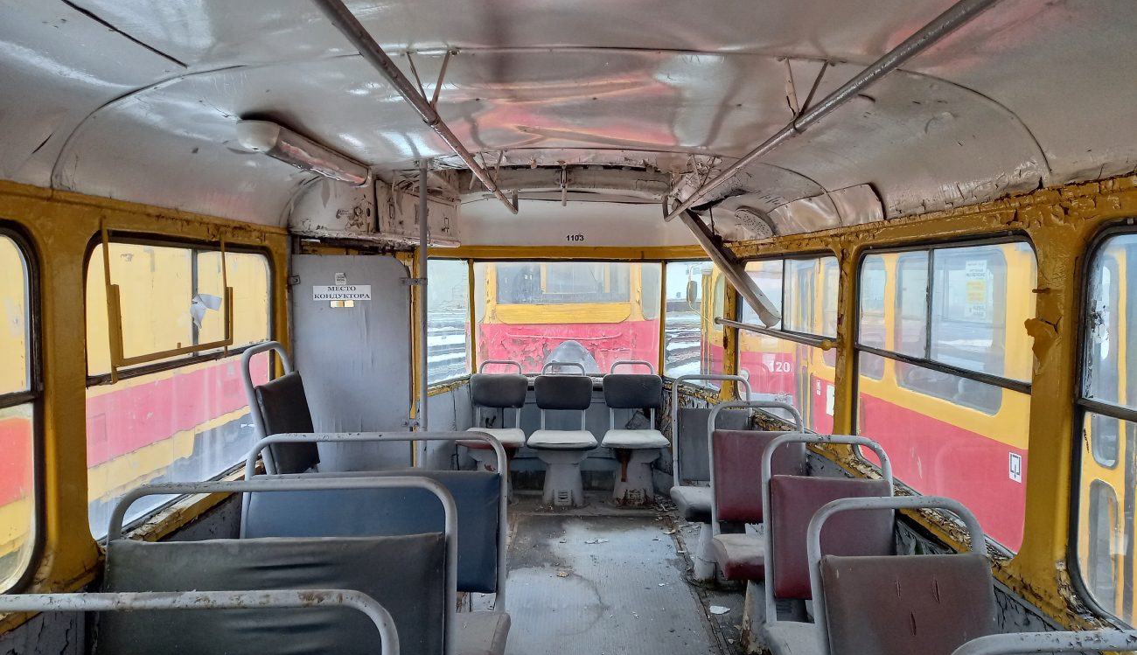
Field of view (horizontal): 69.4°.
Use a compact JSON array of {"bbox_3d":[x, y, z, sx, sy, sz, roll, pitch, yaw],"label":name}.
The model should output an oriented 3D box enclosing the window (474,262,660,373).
[{"bbox_3d":[-0.002,-0.075,6.006,1.360,0.830,0.050,0,9,0],"label":"window"}]

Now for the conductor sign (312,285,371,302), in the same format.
[{"bbox_3d":[-0.965,-0.146,3.502,0.247,0.066,0.005,0,3,0],"label":"conductor sign"}]

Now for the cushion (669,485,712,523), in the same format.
[{"bbox_3d":[0.763,0.894,4.184,0.440,0.090,0.410,0,3,0],"label":"cushion"}]

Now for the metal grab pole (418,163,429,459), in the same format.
[{"bbox_3d":[-0.626,0.306,3.579,0.030,2.042,0.030,0,3,0],"label":"metal grab pole"}]

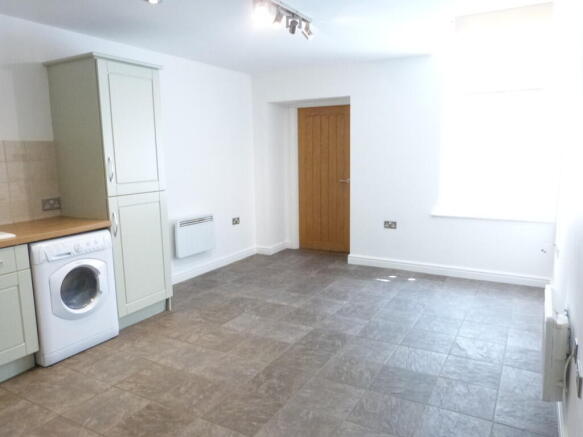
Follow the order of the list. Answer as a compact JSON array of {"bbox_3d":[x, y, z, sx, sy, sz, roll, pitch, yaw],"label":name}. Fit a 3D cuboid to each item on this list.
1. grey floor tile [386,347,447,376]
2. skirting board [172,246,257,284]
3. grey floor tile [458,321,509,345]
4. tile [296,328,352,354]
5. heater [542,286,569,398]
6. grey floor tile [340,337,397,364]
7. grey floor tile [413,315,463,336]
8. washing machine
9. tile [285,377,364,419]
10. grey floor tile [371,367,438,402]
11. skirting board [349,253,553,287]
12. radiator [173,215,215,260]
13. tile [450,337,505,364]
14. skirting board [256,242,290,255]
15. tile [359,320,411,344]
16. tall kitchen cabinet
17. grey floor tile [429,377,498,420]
[{"bbox_3d":[0.842,0.946,2.810,0.337,0.012,0.337,4,9,29],"label":"grey floor tile"},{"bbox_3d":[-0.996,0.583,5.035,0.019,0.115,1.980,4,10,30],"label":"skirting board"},{"bbox_3d":[1.472,0.875,3.225,0.337,0.012,0.337,4,9,29],"label":"grey floor tile"},{"bbox_3d":[0.253,0.905,3.134,0.335,0.010,0.335,4,10,29],"label":"tile"},{"bbox_3d":[1.367,0.617,2.190,0.085,0.390,0.600,4,10,31],"label":"heater"},{"bbox_3d":[0.545,0.928,2.977,0.337,0.012,0.337,4,9,29],"label":"grey floor tile"},{"bbox_3d":[1.182,0.857,3.388,0.337,0.012,0.337,4,9,29],"label":"grey floor tile"},{"bbox_3d":[-1.722,0.517,3.076,0.570,0.847,0.591,4,10,30],"label":"washing machine"},{"bbox_3d":[0.211,1.017,2.400,0.337,0.012,0.337,4,9,29],"label":"tile"},{"bbox_3d":[0.671,0.989,2.520,0.335,0.010,0.335,4,10,29],"label":"grey floor tile"},{"bbox_3d":[1.649,0.583,4.767,2.140,0.120,0.020,4,10,31],"label":"skirting board"},{"bbox_3d":[-1.102,0.191,4.783,0.085,0.395,0.620,4,9,29],"label":"radiator"},{"bbox_3d":[1.292,0.917,2.925,0.335,0.010,0.335,4,10,29],"label":"tile"},{"bbox_3d":[-0.259,0.422,6.045,0.245,0.110,0.460,4,10,30],"label":"skirting board"},{"bbox_3d":[0.711,0.879,3.255,0.335,0.010,0.335,4,10,29],"label":"tile"},{"bbox_3d":[-1.463,-0.198,3.489,0.640,2.050,0.599,4,10,30],"label":"tall kitchen cabinet"},{"bbox_3d":[0.963,1.008,2.355,0.335,0.010,0.335,4,10,29],"label":"grey floor tile"}]

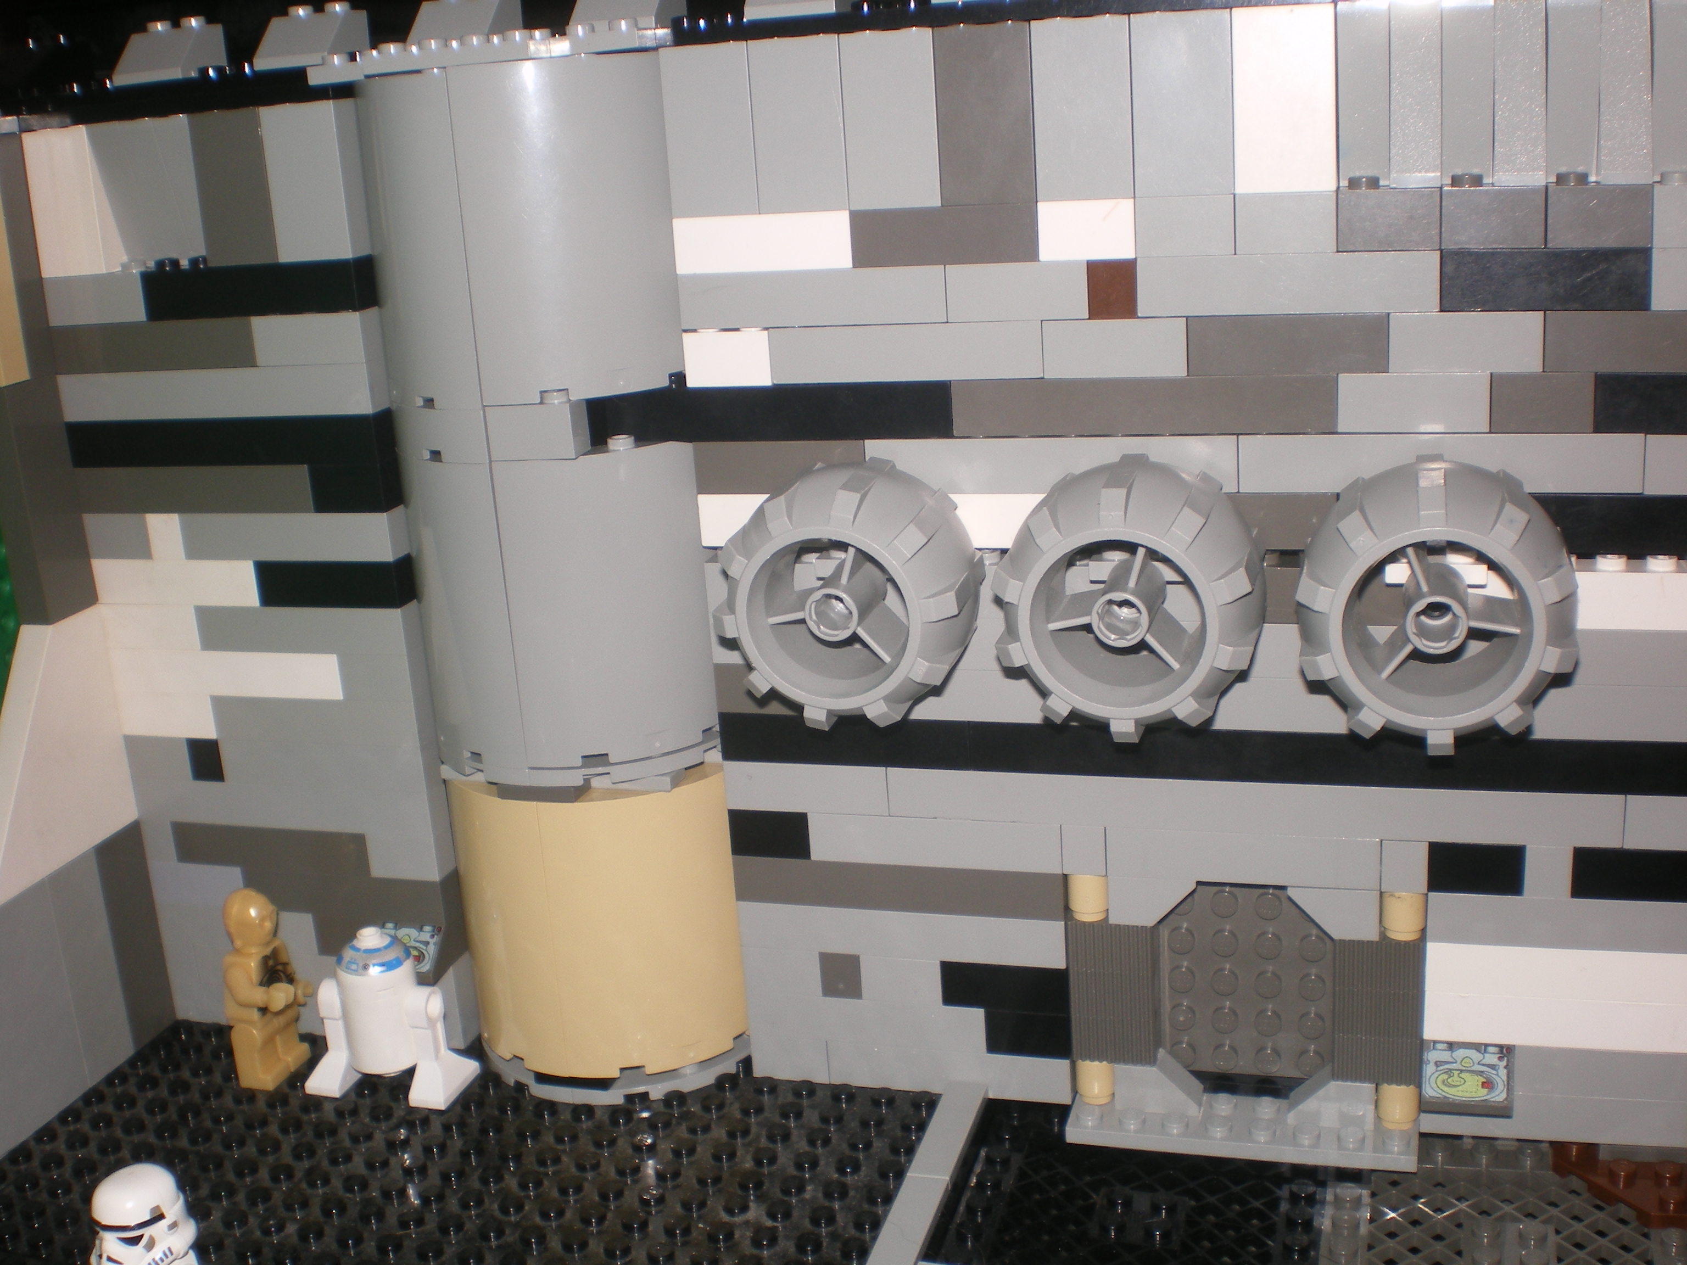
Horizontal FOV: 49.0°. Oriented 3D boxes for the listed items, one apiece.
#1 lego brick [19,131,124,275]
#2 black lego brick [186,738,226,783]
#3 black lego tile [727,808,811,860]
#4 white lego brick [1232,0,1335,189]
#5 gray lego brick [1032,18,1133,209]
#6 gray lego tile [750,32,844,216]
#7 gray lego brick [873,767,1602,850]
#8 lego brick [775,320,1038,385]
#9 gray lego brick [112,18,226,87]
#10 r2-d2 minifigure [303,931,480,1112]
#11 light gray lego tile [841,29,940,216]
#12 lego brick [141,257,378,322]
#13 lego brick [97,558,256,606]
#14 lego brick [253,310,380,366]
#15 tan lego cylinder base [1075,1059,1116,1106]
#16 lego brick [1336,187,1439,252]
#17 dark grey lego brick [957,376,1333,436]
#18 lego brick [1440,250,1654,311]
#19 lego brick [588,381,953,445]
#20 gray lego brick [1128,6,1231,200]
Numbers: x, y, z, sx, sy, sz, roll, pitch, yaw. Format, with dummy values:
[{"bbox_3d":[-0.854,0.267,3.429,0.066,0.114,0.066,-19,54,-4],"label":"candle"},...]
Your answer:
[{"bbox_3d":[-0.149,-0.085,0.367,0.016,0.029,0.016,1,18,17],"label":"lego brick"},{"bbox_3d":[-0.132,0.025,0.388,0.008,0.010,0.008,1,17,17],"label":"black lego brick"},{"bbox_3d":[-0.013,0.037,0.355,0.016,0.010,0.011,1,17,17],"label":"black lego tile"},{"bbox_3d":[0.069,-0.084,0.291,0.016,0.029,0.008,1,17,17],"label":"white lego brick"},{"bbox_3d":[0.040,-0.086,0.303,0.016,0.029,0.016,1,18,17],"label":"gray lego brick"},{"bbox_3d":[-0.006,-0.086,0.314,0.016,0.029,0.009,1,17,17],"label":"gray lego tile"},{"bbox_3d":[0.070,0.029,0.325,0.128,0.010,0.008,1,17,17],"label":"gray lego brick"},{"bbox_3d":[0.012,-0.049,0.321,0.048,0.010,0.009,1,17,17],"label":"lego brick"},{"bbox_3d":[-0.129,-0.111,0.353,0.016,0.011,0.016,1,17,17],"label":"gray lego brick"},{"bbox_3d":[-0.093,0.076,0.370,0.032,0.034,0.016,1,17,17],"label":"r2-d2 minifigure"},{"bbox_3d":[0.010,-0.086,0.311,0.016,0.029,0.016,1,18,17],"label":"light gray lego tile"},{"bbox_3d":[-0.111,-0.065,0.353,0.048,0.010,0.008,1,17,17],"label":"lego brick"},{"bbox_3d":[-0.137,-0.012,0.386,0.042,0.010,0.012,1,17,17],"label":"lego brick"},{"bbox_3d":[-0.100,-0.056,0.352,0.024,0.010,0.008,1,17,17],"label":"lego brick"},{"bbox_3d":[0.048,0.084,0.352,0.008,0.010,0.008,1,17,17],"label":"tan lego cylinder base"},{"bbox_3d":[0.086,-0.065,0.292,0.016,0.010,0.008,1,17,17],"label":"lego brick"},{"bbox_3d":[0.051,-0.039,0.313,0.064,0.010,0.012,1,17,17],"label":"dark grey lego brick"},{"bbox_3d":[0.108,-0.055,0.287,0.032,0.010,0.008,1,17,17],"label":"lego brick"},{"bbox_3d":[-0.013,-0.040,0.330,0.069,0.010,0.008,1,17,17],"label":"lego brick"},{"bbox_3d":[0.055,-0.084,0.296,0.016,0.029,0.009,1,17,17],"label":"gray lego brick"}]

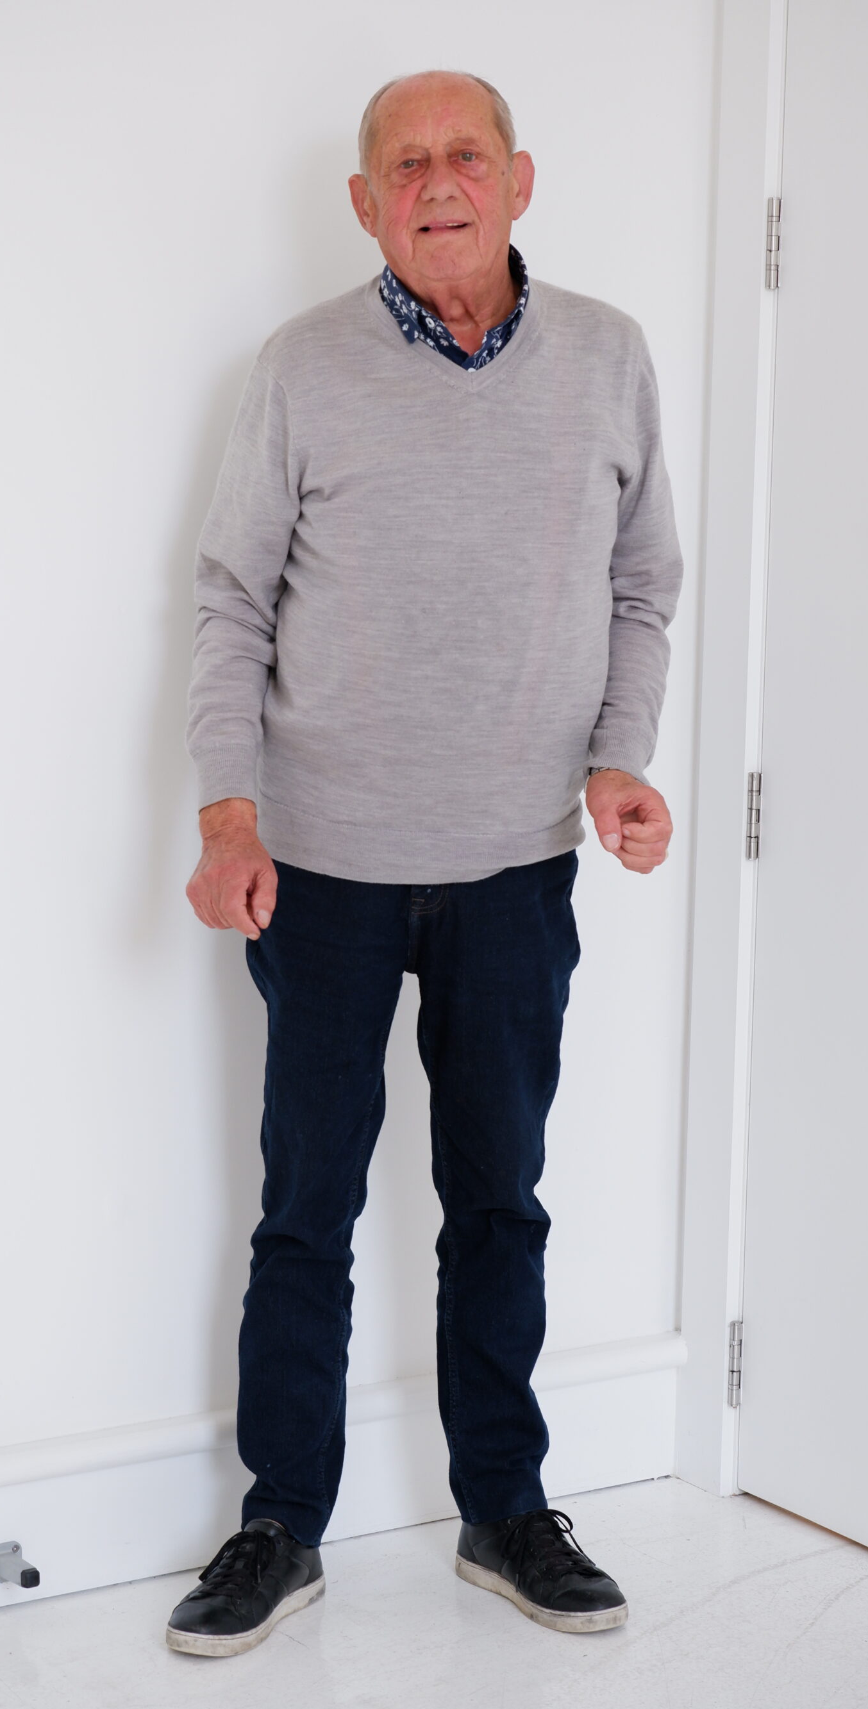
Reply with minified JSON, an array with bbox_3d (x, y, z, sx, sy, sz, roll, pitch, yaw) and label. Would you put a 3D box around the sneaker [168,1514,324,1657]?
[{"bbox_3d":[-0.205,0.811,3.849,0.102,0.112,0.270,6,9,30],"label":"sneaker"}]

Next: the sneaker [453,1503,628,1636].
[{"bbox_3d":[0.118,0.805,3.936,0.102,0.112,0.270,-5,10,-38],"label":"sneaker"}]

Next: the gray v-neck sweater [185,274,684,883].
[{"bbox_3d":[-0.002,-0.306,3.704,0.520,0.630,0.310,0,8,-7],"label":"gray v-neck sweater"}]

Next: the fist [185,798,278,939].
[{"bbox_3d":[-0.216,0.012,3.627,0.095,0.140,0.100,0,8,-5],"label":"fist"}]

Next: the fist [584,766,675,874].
[{"bbox_3d":[0.205,-0.035,3.580,0.090,0.108,0.110,0,8,-10],"label":"fist"}]

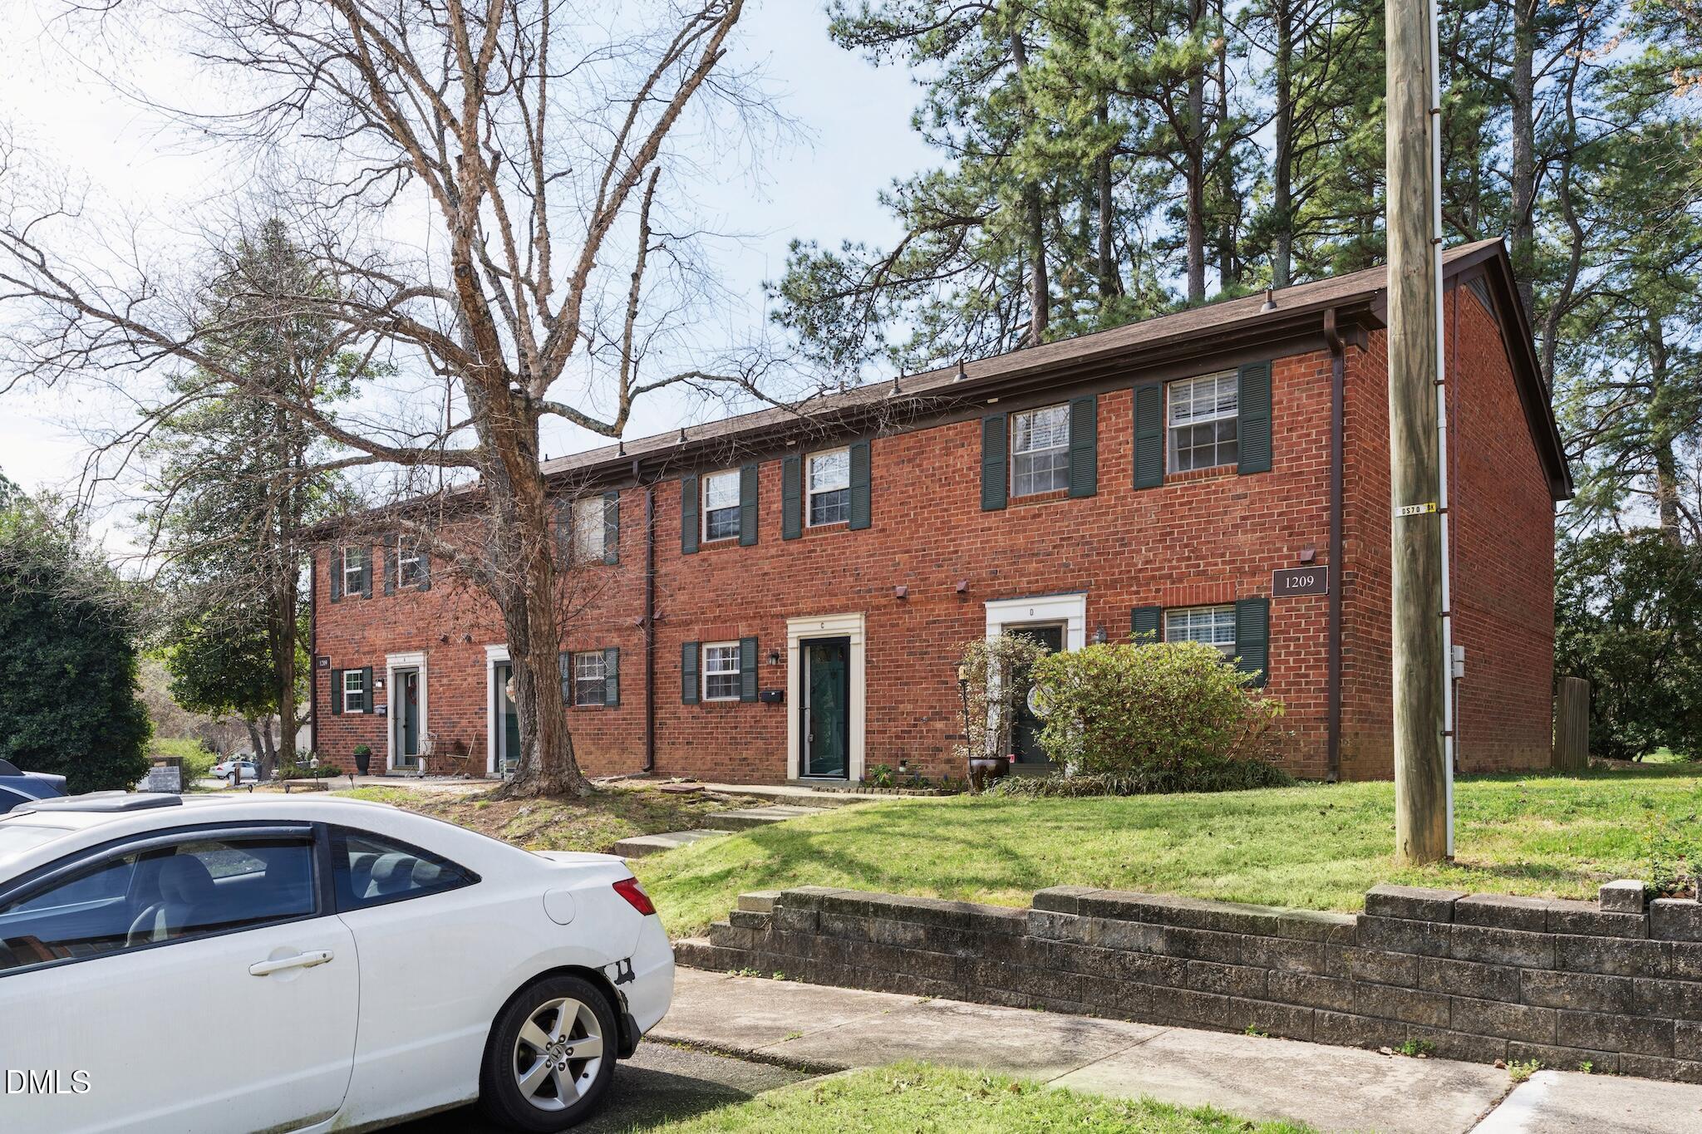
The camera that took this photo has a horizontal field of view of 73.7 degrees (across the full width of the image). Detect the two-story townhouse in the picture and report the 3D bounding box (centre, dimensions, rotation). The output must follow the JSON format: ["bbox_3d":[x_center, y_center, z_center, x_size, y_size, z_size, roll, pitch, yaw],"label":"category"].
[{"bbox_3d":[0.050,0.080,24.000,24.200,7.850,12.900,-6,-10,39],"label":"two-story townhouse"}]

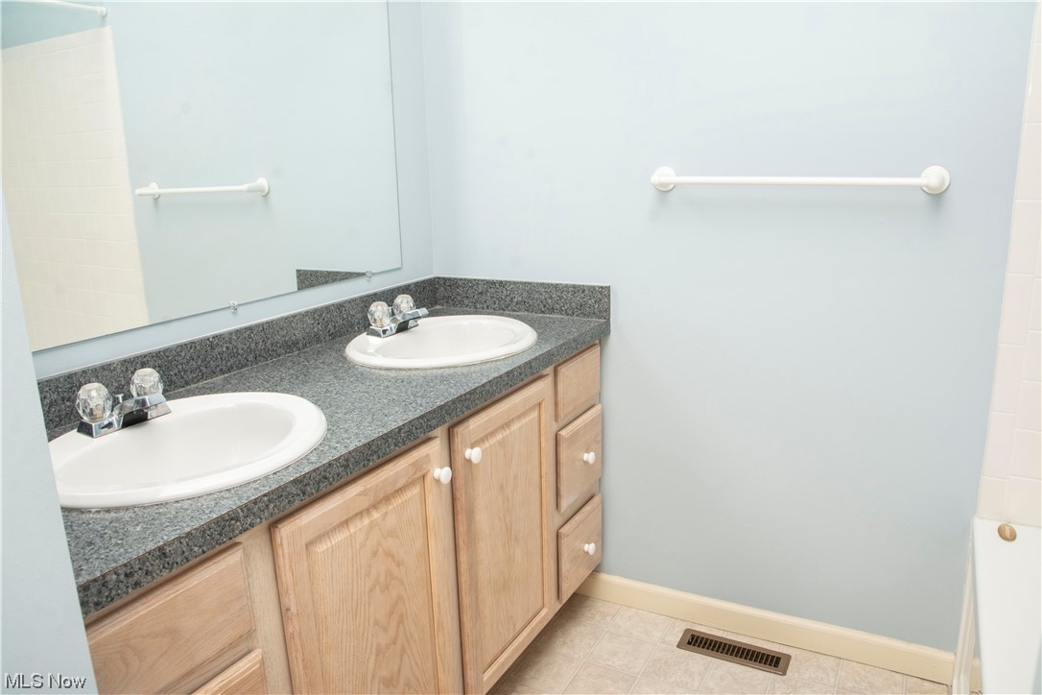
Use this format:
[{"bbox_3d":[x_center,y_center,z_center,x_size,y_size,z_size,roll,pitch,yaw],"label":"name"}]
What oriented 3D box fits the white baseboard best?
[{"bbox_3d":[0.612,0.759,2.023,1.033,0.080,0.016,5,15,26],"label":"white baseboard"}]

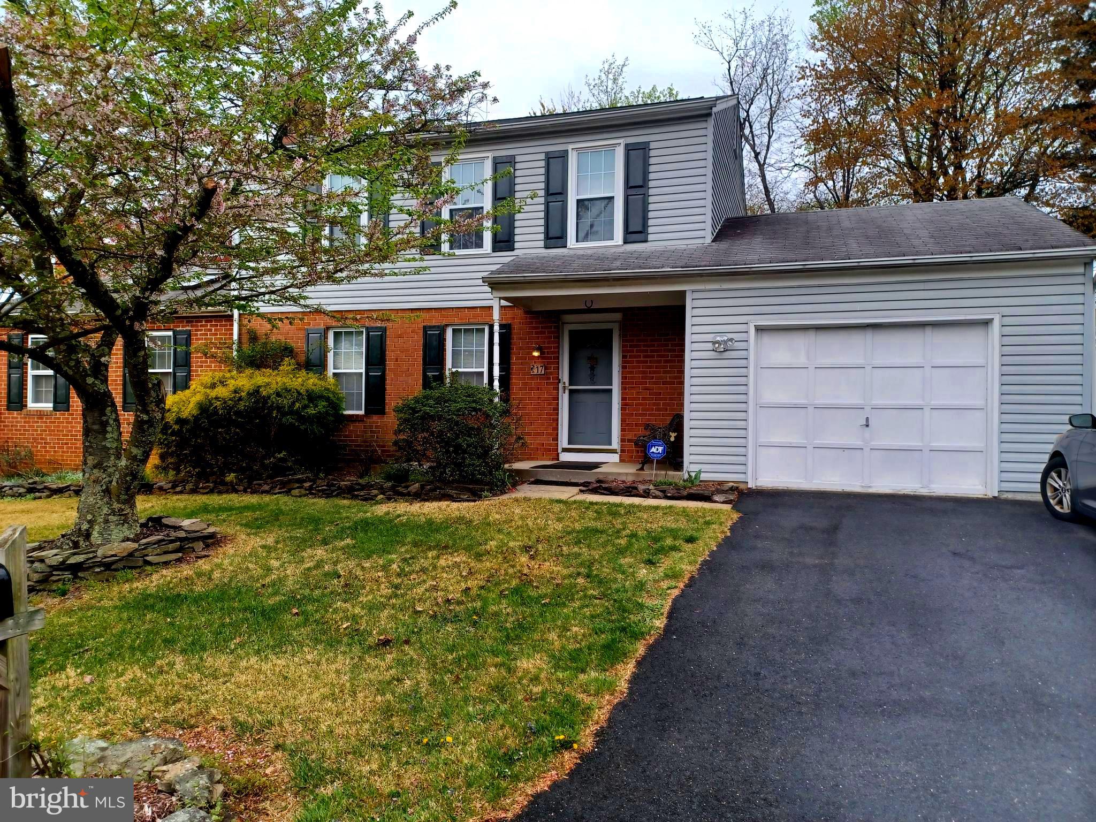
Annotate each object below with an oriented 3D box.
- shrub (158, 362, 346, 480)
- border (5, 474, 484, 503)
[{"bbox_3d":[-4.685,0.183,12.500,2.750,1.800,2.100,0,-1,18],"label":"shrub"},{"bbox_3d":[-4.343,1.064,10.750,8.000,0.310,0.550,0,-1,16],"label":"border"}]

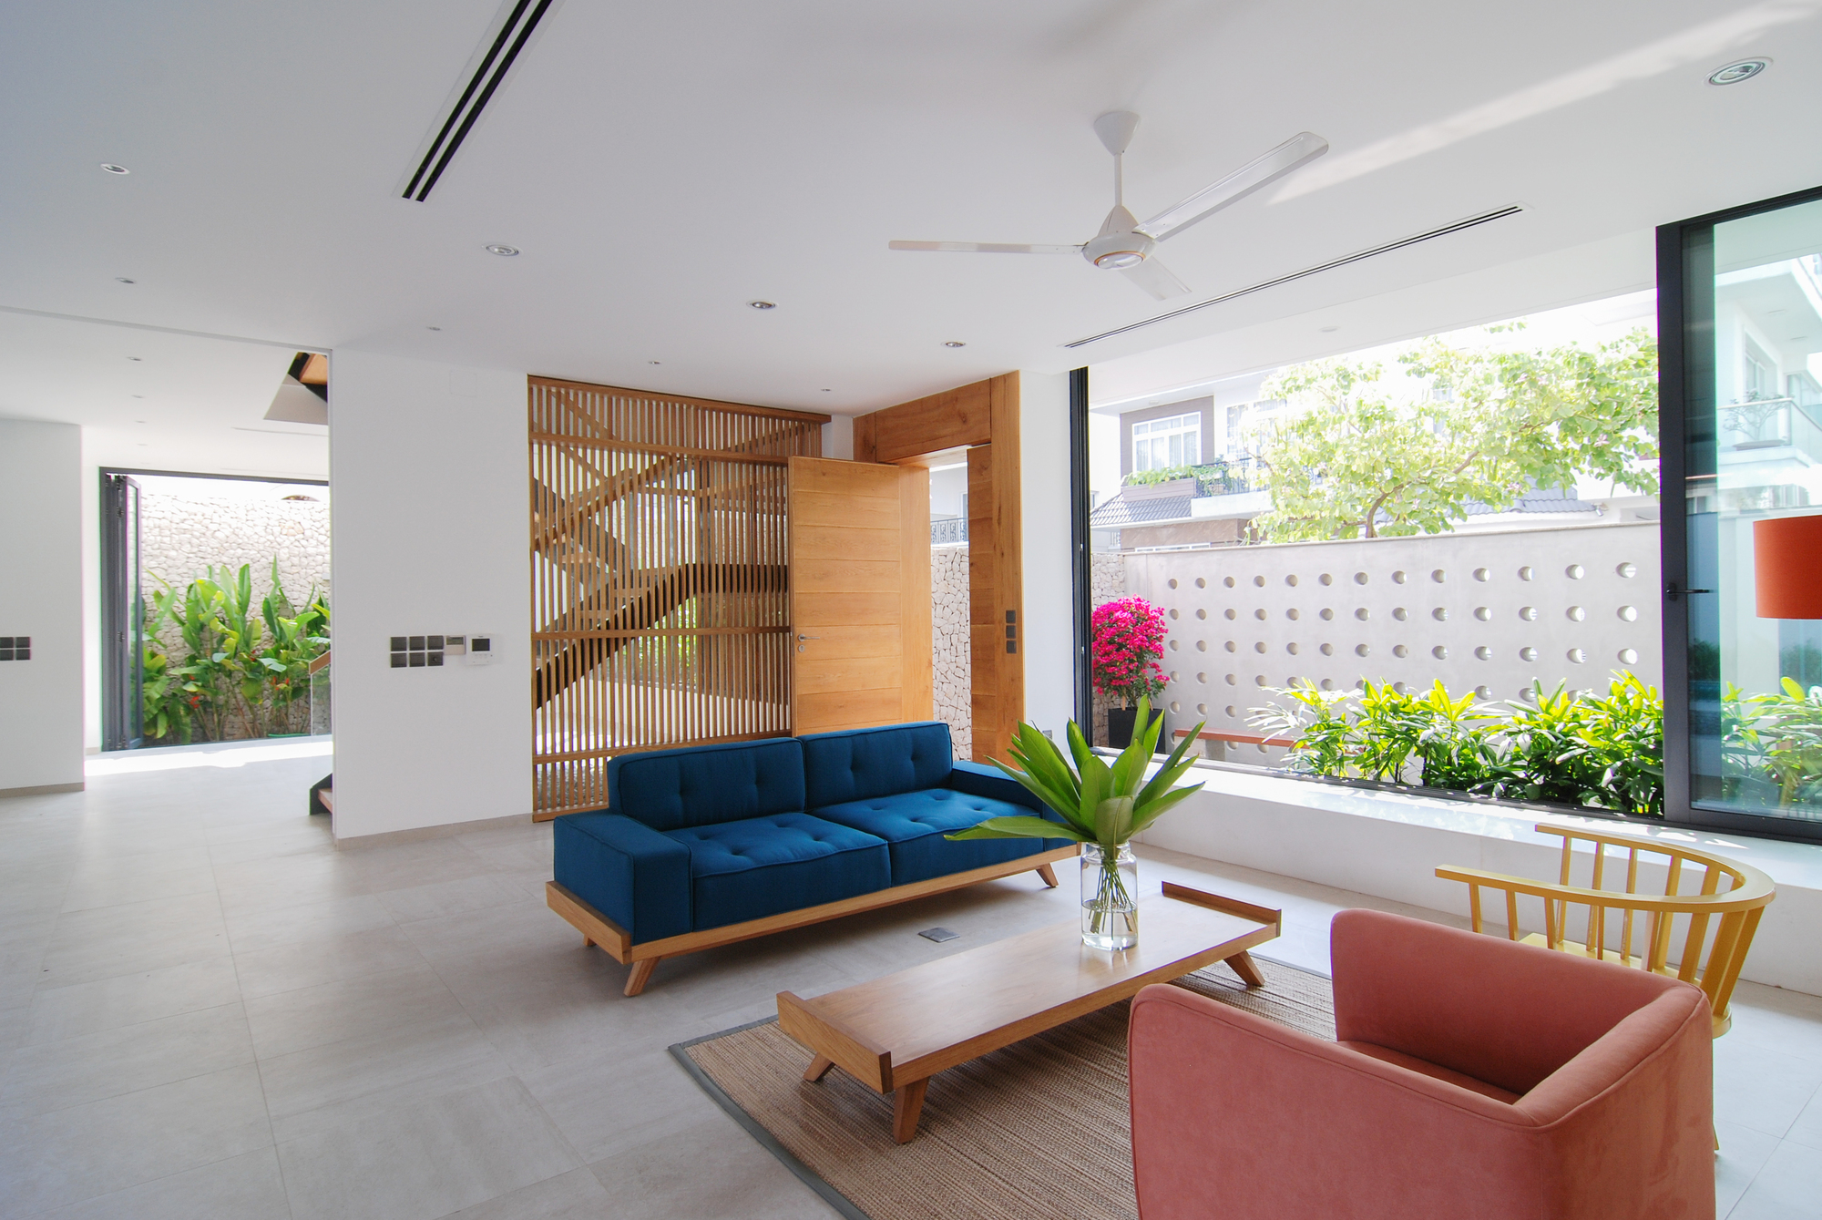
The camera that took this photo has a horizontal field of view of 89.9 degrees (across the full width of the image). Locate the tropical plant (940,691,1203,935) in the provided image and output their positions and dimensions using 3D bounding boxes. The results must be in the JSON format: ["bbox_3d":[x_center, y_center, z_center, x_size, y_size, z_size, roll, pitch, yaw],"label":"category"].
[{"bbox_3d":[0.553,0.705,3.038,0.820,0.800,0.680,0,0,-5],"label":"tropical plant"}]

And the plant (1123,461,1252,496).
[{"bbox_3d":[7.586,-3.588,24.990,0.700,0.700,3.800,0,0,-39],"label":"plant"}]

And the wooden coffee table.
[{"bbox_3d":[0.471,1.187,2.890,1.740,0.245,0.485,0,0,-38],"label":"wooden coffee table"}]

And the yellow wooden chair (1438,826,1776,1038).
[{"bbox_3d":[1.676,0.956,2.164,0.690,0.680,0.560,0,0,-39],"label":"yellow wooden chair"}]

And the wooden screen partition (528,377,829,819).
[{"bbox_3d":[-1.553,-0.075,6.542,2.252,2.840,0.090,0,0,-37],"label":"wooden screen partition"}]

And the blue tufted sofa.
[{"bbox_3d":[-0.313,0.957,3.983,2.220,0.730,0.800,0,0,-38],"label":"blue tufted sofa"}]

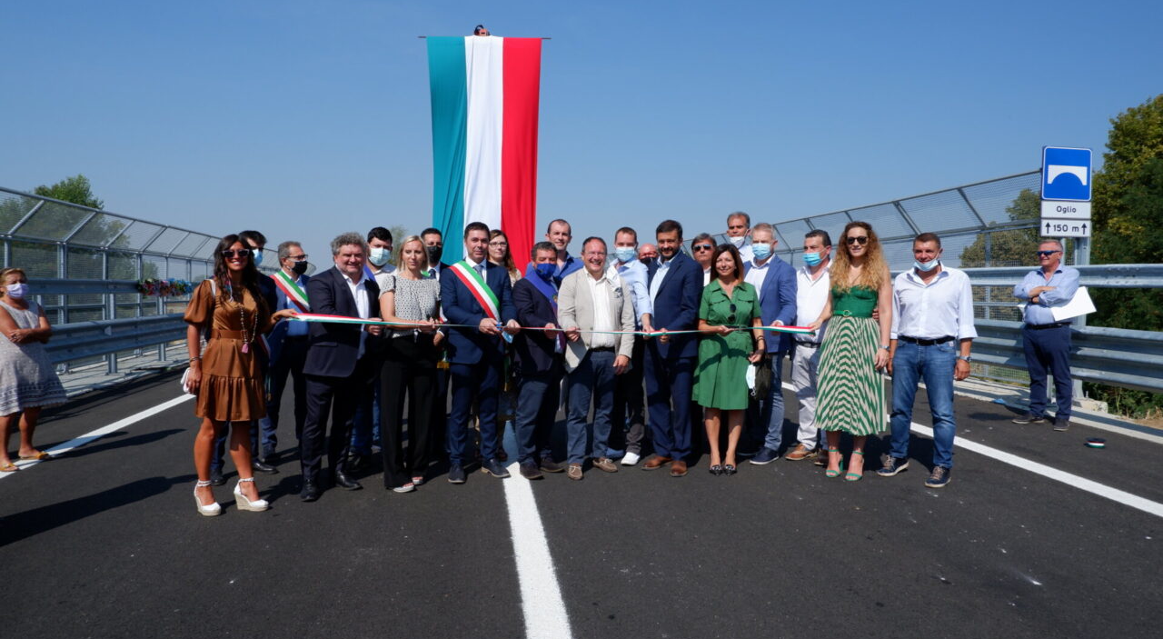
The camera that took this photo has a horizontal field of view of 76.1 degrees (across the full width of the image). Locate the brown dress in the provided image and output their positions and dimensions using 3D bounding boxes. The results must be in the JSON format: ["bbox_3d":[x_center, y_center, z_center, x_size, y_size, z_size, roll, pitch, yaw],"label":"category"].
[{"bbox_3d":[-2.190,0.192,4.620,0.530,0.880,0.380,-1,3,-25],"label":"brown dress"}]

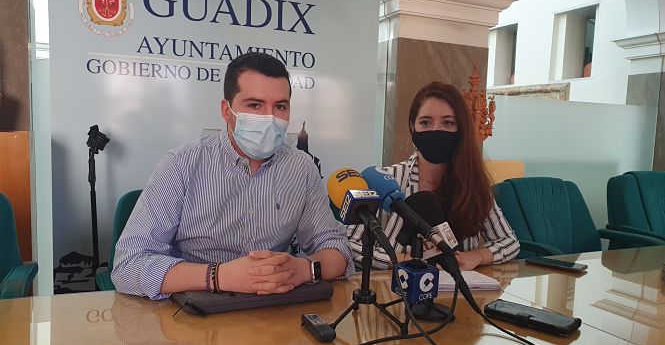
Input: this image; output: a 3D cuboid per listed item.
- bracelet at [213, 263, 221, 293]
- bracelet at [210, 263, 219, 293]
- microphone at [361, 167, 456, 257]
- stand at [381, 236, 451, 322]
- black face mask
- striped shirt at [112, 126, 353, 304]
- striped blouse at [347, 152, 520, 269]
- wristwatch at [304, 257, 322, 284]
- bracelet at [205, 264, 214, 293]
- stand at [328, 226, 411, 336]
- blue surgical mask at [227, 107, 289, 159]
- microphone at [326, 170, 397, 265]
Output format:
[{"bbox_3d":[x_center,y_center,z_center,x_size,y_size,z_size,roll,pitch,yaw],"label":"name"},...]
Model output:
[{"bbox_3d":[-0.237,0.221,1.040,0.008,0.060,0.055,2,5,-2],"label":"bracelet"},{"bbox_3d":[-0.244,0.221,1.040,0.009,0.060,0.055,2,5,-2],"label":"bracelet"},{"bbox_3d":[0.143,0.076,0.990,0.085,0.085,0.275,-2,32,-35],"label":"microphone"},{"bbox_3d":[0.172,0.205,1.015,0.135,0.160,0.120,0,6,-18],"label":"stand"},{"bbox_3d":[0.281,-0.070,1.350,0.130,0.100,0.085,3,6,8],"label":"black face mask"},{"bbox_3d":[-0.236,0.162,1.225,0.570,0.520,0.360,0,6,-18],"label":"striped shirt"},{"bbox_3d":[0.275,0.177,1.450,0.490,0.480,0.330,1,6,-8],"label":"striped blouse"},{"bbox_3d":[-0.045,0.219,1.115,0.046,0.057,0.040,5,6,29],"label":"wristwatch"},{"bbox_3d":[-0.255,0.221,1.040,0.010,0.060,0.055,2,5,-2],"label":"bracelet"},{"bbox_3d":[0.071,0.194,0.950,0.140,0.190,0.125,0,6,-18],"label":"stand"},{"bbox_3d":[-0.168,-0.087,1.150,0.145,0.115,0.100,-1,6,-25],"label":"blue surgical mask"},{"bbox_3d":[0.058,0.081,0.955,0.085,0.085,0.260,0,30,-23],"label":"microphone"}]

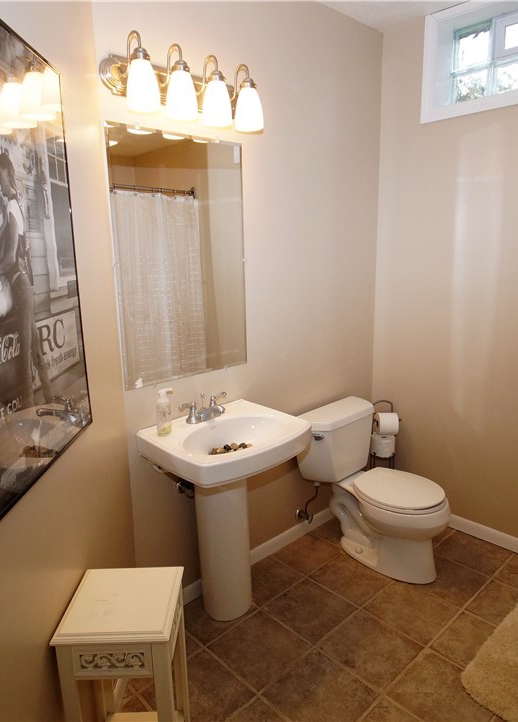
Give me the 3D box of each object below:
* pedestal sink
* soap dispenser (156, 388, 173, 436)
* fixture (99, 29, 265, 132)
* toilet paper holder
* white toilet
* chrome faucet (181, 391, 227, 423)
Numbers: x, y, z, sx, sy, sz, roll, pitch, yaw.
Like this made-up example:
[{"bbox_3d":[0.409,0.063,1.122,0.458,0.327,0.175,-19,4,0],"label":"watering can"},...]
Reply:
[{"bbox_3d":[-0.102,0.683,1.820,0.570,0.865,0.500,-11,14,-42],"label":"pedestal sink"},{"bbox_3d":[-0.353,0.190,1.671,0.062,0.176,0.056,-4,11,-14],"label":"soap dispenser"},{"bbox_3d":[-0.235,-0.972,1.620,0.600,0.245,0.210,-11,14,-42],"label":"fixture"},{"bbox_3d":[0.743,0.585,2.716,0.165,0.700,0.150,-1,11,0],"label":"toilet paper holder"},{"bbox_3d":[0.628,0.652,2.314,0.510,0.715,0.735,-11,14,-42],"label":"white toilet"},{"bbox_3d":[-0.194,0.195,1.835,0.225,0.100,0.150,-11,14,-42],"label":"chrome faucet"}]

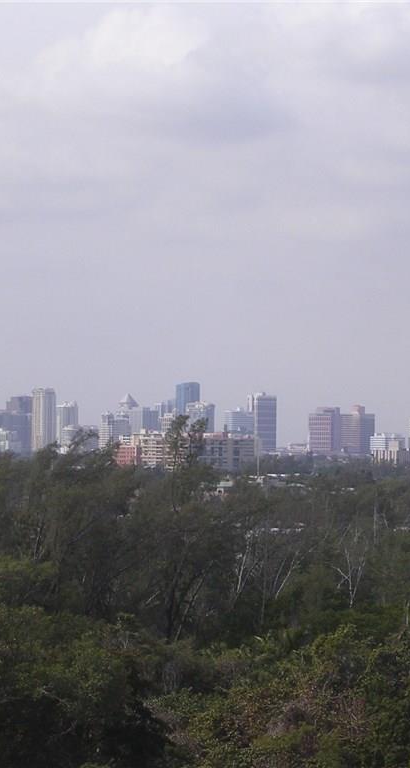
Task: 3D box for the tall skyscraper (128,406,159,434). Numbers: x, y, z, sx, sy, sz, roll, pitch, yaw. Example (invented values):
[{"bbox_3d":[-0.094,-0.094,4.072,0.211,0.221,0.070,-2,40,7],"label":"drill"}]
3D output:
[{"bbox_3d":[-106.580,88.230,5998.410,39.140,91.860,35.670,1,-1,-41],"label":"tall skyscraper"}]

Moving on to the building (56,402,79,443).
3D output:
[{"bbox_3d":[-220.300,80.200,5430.000,22.000,101.400,35.000,0,-1,45],"label":"building"}]

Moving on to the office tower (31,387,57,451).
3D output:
[{"bbox_3d":[-253.200,67.600,5350.000,28.000,123.300,27.000,0,-1,45],"label":"office tower"}]

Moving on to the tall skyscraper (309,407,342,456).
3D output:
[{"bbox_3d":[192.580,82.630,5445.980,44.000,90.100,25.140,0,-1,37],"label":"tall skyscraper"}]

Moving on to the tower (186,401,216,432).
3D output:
[{"bbox_3d":[-6.750,78.340,5499.450,41.150,96.870,22.640,0,-1,40],"label":"tower"}]

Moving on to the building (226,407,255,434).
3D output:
[{"bbox_3d":[55.840,84.270,5499.080,45.590,86.120,21.130,1,-1,-39],"label":"building"}]

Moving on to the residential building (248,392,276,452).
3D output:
[{"bbox_3d":[88.700,72.700,5250.000,25.000,116.000,38.000,0,-1,45],"label":"residential building"}]

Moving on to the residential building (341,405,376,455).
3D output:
[{"bbox_3d":[251.680,82.980,5593.740,44.300,95.380,34.440,0,-1,45],"label":"residential building"}]

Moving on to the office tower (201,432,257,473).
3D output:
[{"bbox_3d":[21.700,63.100,2900.000,20.000,42.600,50.000,0,-1,45],"label":"office tower"}]

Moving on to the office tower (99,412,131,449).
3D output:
[{"bbox_3d":[-136.200,85.100,5150.000,26.000,83.800,38.000,0,-1,45],"label":"office tower"}]

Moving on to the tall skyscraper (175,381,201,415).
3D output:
[{"bbox_3d":[-26.400,64.900,5450.000,25.000,136.300,32.000,0,-1,45],"label":"tall skyscraper"}]

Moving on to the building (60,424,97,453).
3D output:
[{"bbox_3d":[-187.310,90.300,5095.760,37.100,56.300,39.220,0,-1,43],"label":"building"}]

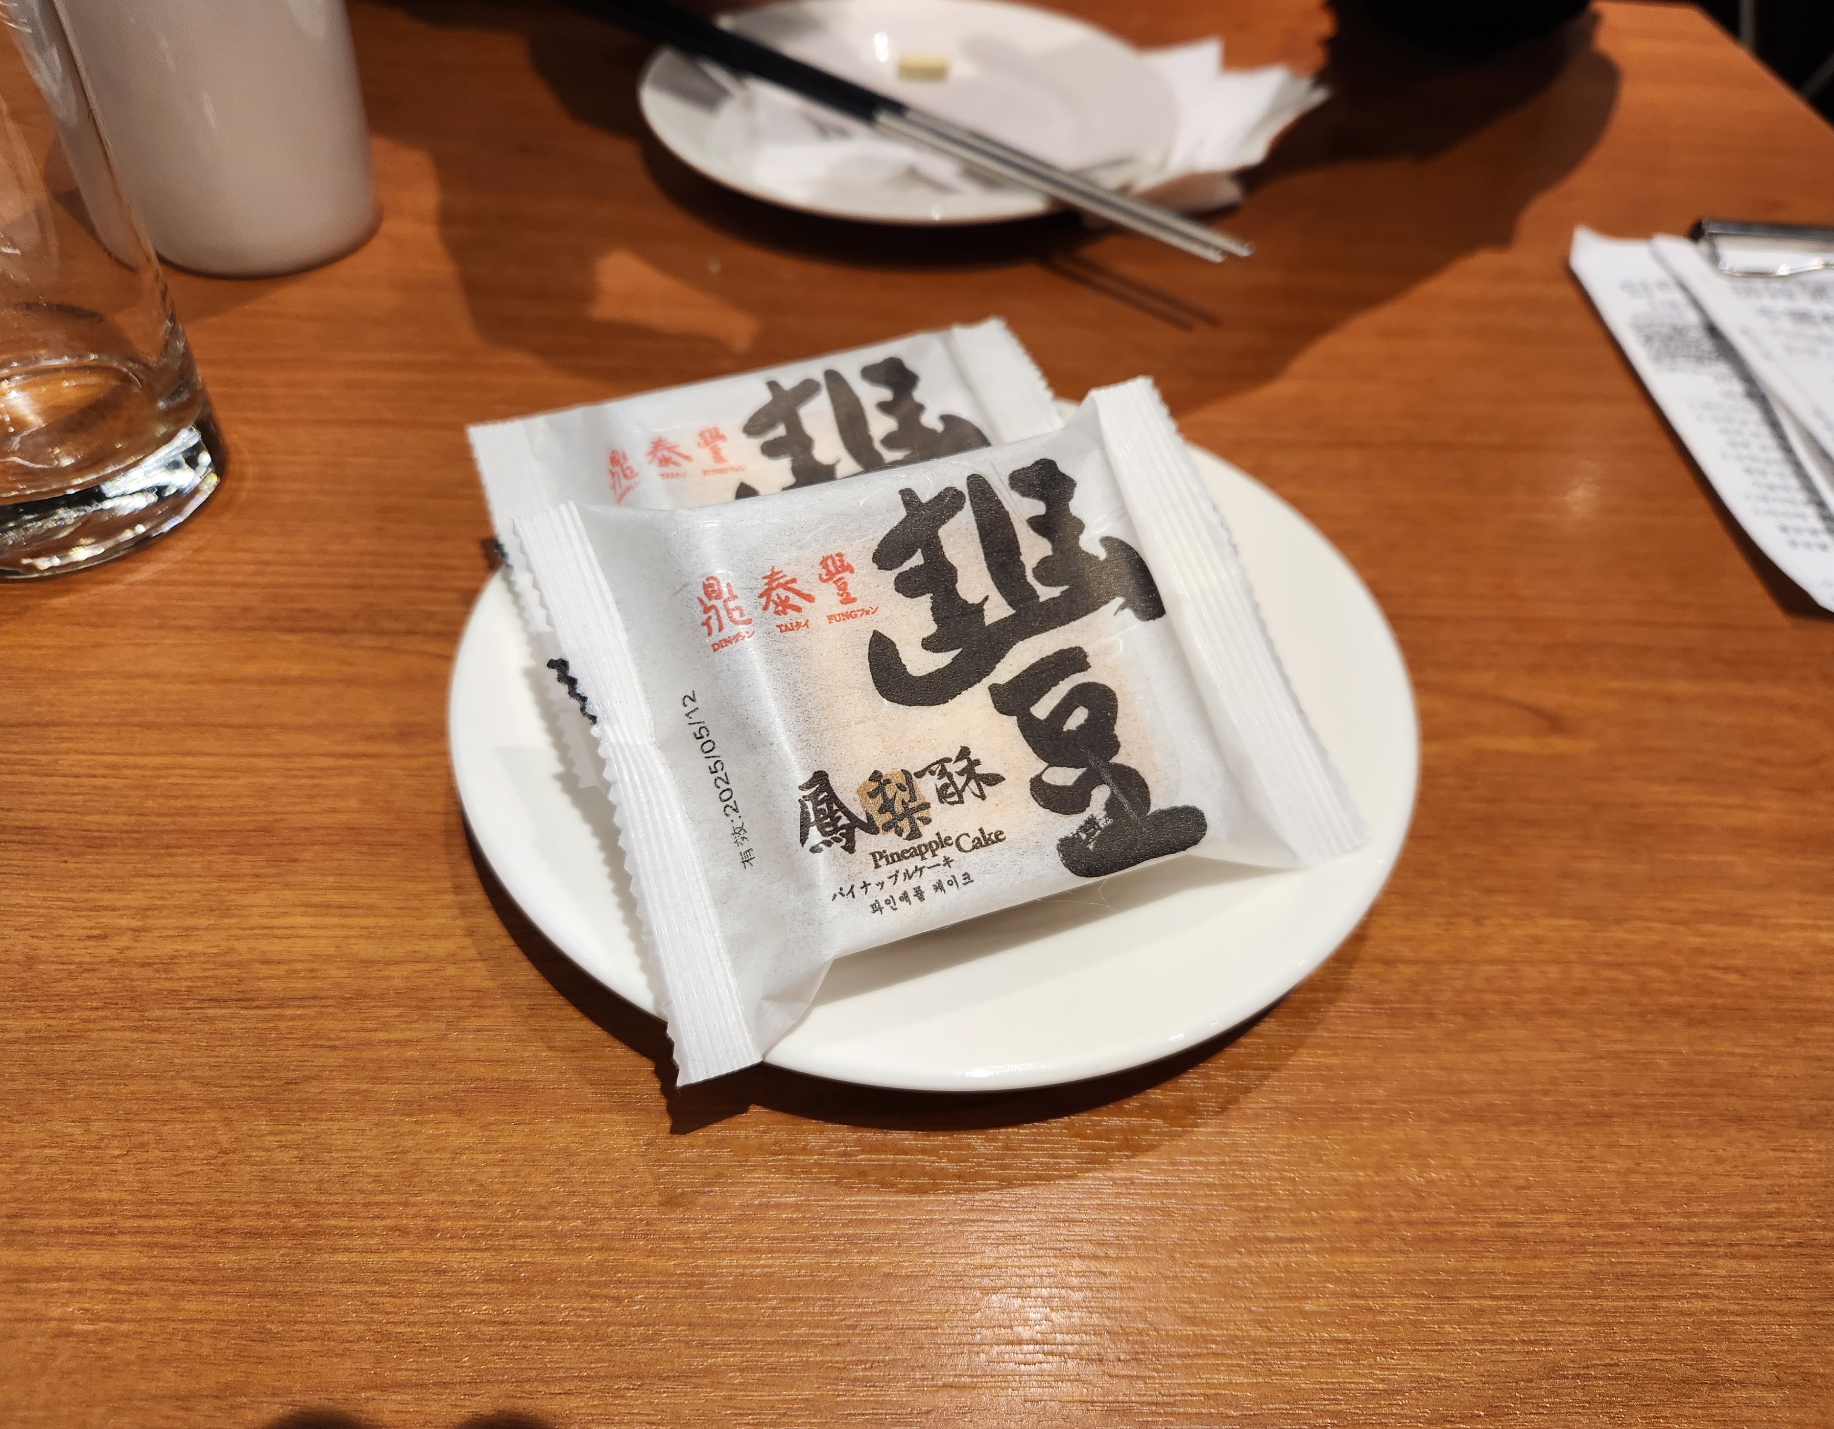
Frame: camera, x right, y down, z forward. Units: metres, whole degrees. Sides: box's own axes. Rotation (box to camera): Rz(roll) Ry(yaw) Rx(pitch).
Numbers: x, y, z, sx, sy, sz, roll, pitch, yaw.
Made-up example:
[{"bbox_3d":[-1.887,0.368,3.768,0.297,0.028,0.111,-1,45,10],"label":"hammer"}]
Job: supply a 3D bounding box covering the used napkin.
[{"bbox_3d":[0.030,-0.165,0.354,0.172,0.028,0.076,-4,49,-7],"label":"used napkin"}]

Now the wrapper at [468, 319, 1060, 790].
[{"bbox_3d":[-0.017,-0.035,0.225,0.105,0.022,0.083,-16,58,-15],"label":"wrapper"}]

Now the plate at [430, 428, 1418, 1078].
[{"bbox_3d":[0.003,-0.004,0.219,0.157,0.020,0.157,2,48,-2],"label":"plate"}]

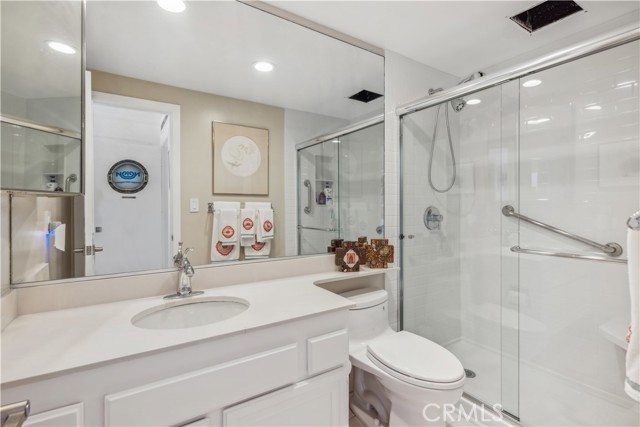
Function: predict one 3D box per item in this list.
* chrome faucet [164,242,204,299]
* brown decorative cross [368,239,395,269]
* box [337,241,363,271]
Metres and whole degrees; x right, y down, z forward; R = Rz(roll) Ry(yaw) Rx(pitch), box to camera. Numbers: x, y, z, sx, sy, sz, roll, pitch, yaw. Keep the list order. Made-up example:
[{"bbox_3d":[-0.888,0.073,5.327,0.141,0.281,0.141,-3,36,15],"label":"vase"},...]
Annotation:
[{"bbox_3d":[-0.590,0.270,1.256,0.168,0.210,0.150,-1,1,-32],"label":"chrome faucet"},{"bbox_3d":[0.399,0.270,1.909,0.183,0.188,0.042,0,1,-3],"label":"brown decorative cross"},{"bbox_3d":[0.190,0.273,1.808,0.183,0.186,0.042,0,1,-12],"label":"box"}]

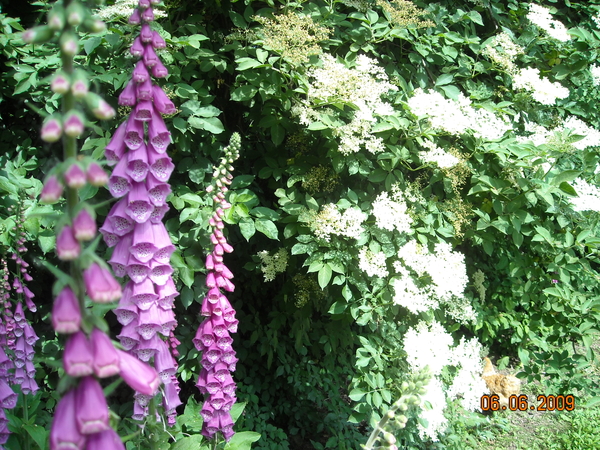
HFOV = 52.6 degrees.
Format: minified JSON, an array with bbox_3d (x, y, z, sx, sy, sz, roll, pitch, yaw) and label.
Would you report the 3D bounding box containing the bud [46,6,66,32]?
[{"bbox_3d":[-0.175,-0.149,0.435,0.015,0.018,0.016,0,14,-18],"label":"bud"}]

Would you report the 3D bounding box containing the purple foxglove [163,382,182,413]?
[{"bbox_3d":[-0.150,0.201,0.715,0.020,0.041,0.020,-4,-19,-35],"label":"purple foxglove"}]

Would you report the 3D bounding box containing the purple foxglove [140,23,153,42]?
[{"bbox_3d":[-0.180,-0.225,0.710,0.014,0.022,0.017,-2,7,-14],"label":"purple foxglove"}]

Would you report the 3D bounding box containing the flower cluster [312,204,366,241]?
[{"bbox_3d":[0.102,-0.007,1.600,0.148,0.095,0.095,0,7,3],"label":"flower cluster"}]

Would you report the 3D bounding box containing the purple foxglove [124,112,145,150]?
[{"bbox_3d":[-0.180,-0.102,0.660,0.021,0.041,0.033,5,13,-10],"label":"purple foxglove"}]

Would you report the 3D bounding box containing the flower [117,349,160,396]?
[{"bbox_3d":[-0.117,0.107,0.440,0.021,0.043,0.021,-37,-7,-29],"label":"flower"}]

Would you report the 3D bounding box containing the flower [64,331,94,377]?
[{"bbox_3d":[-0.162,0.094,0.445,0.022,0.034,0.026,-2,7,-17],"label":"flower"}]

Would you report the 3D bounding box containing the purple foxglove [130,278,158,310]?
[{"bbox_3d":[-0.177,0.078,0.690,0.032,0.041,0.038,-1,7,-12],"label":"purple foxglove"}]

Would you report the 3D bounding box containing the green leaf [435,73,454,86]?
[{"bbox_3d":[0.417,-0.420,1.750,0.060,0.012,0.040,-13,43,-14],"label":"green leaf"}]

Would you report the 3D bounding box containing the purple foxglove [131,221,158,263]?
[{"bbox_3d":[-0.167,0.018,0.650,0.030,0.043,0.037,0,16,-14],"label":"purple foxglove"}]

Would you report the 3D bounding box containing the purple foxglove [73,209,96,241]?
[{"bbox_3d":[-0.151,0.000,0.425,0.017,0.024,0.021,-3,15,-20],"label":"purple foxglove"}]

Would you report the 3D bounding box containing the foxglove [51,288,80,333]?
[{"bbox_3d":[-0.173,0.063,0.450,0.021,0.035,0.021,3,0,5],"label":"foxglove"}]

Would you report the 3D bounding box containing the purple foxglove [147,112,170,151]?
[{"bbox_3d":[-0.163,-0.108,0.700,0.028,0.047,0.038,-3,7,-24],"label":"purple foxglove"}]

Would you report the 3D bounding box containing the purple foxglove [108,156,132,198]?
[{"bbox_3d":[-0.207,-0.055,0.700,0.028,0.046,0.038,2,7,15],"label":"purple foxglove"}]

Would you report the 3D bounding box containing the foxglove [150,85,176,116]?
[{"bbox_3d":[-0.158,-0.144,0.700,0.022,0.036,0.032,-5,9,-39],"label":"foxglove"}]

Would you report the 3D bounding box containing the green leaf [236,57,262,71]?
[{"bbox_3d":[-0.141,-0.453,1.700,0.078,0.014,0.050,-16,31,-10],"label":"green leaf"}]

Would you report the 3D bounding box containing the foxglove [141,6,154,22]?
[{"bbox_3d":[-0.166,-0.229,0.660,0.015,0.018,0.019,0,16,-14],"label":"foxglove"}]

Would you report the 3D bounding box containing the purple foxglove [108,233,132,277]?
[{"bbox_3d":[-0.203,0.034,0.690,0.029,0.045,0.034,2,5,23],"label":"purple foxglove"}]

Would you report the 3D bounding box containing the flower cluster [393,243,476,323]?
[{"bbox_3d":[0.385,0.163,1.750,0.235,0.230,0.110,1,7,9],"label":"flower cluster"}]

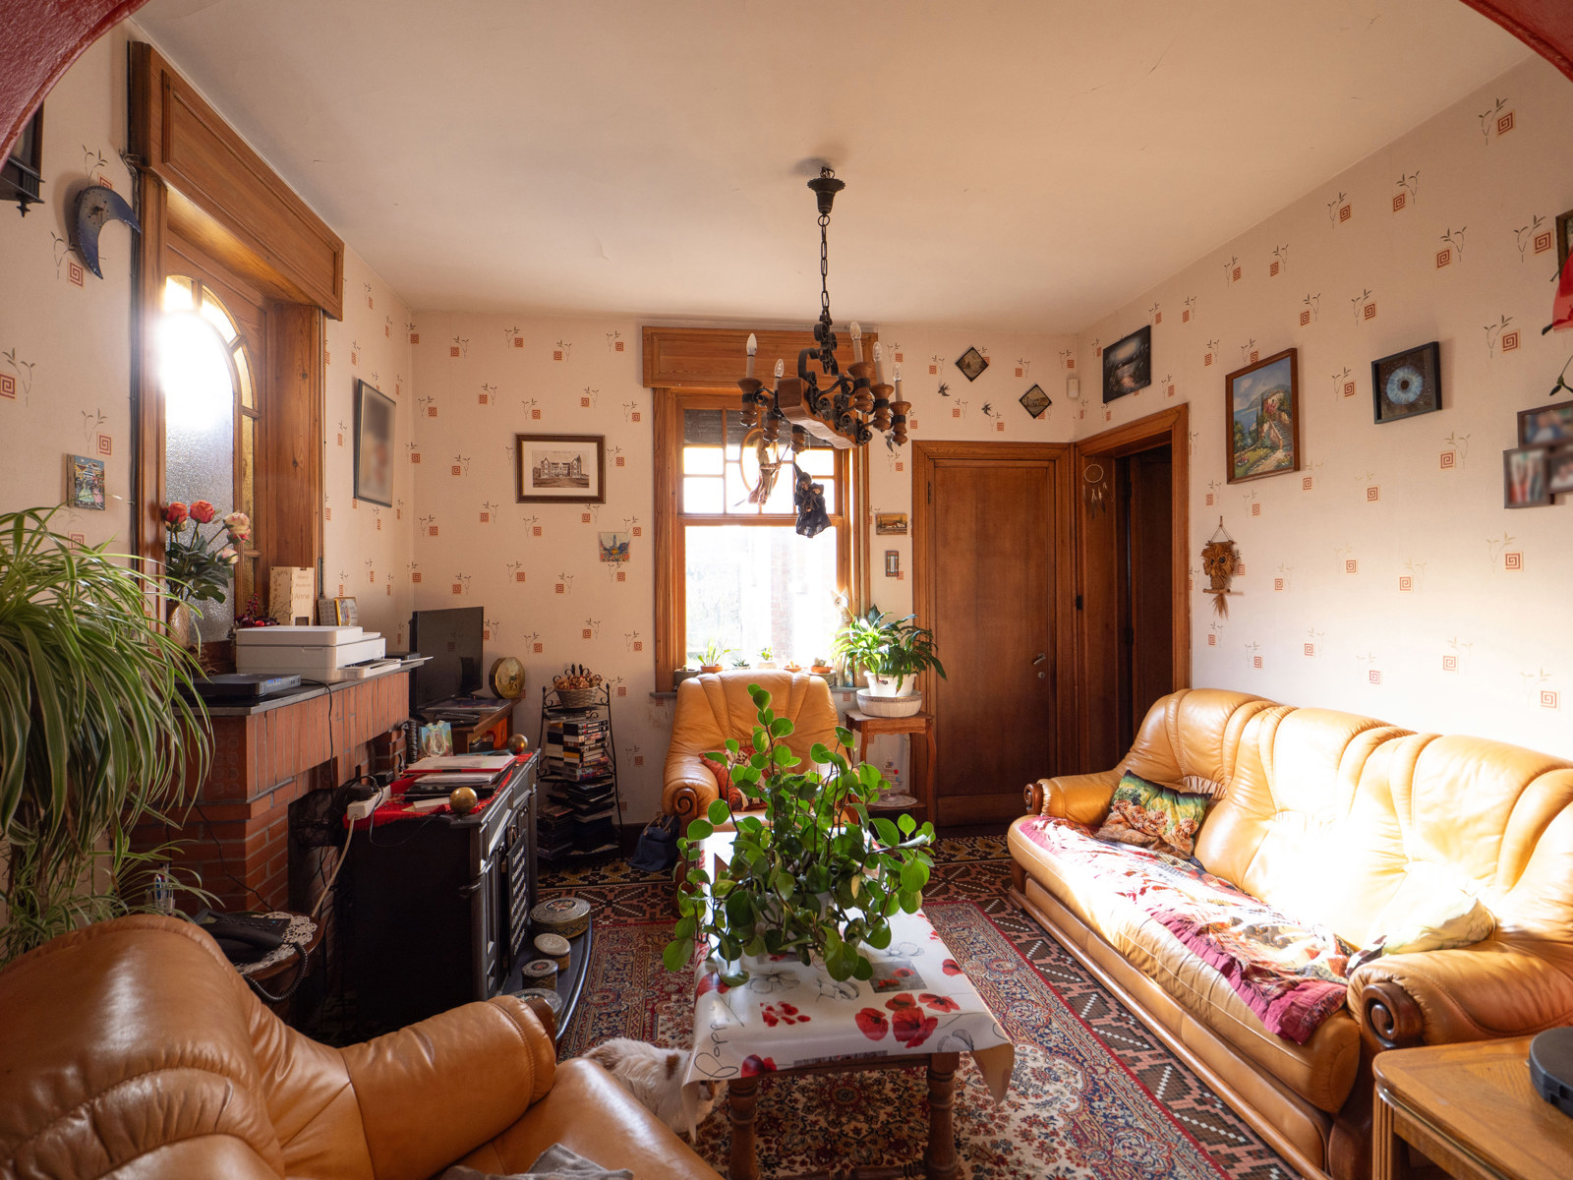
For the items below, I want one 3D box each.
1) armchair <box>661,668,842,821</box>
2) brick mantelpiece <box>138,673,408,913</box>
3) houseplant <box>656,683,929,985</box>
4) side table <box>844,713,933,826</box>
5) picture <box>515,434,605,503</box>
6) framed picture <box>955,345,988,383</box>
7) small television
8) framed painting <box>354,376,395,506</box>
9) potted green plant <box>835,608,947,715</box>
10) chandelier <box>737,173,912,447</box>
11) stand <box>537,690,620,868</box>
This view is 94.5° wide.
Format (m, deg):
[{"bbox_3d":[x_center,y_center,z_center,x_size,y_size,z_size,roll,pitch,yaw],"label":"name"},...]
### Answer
[{"bbox_3d":[-0.128,0.916,3.569,0.936,0.976,0.925,0,0,-8],"label":"armchair"},{"bbox_3d":[-1.581,0.852,2.347,0.382,1.132,1.177,0,0,-8],"label":"brick mantelpiece"},{"bbox_3d":[0.032,0.573,1.901,0.644,0.654,0.563,0,0,0],"label":"houseplant"},{"bbox_3d":[0.570,1.046,4.029,0.453,0.704,0.312,0,0,-8],"label":"side table"},{"bbox_3d":[-1.229,-0.660,3.968,0.475,0.375,0.025,0,0,-8],"label":"picture"},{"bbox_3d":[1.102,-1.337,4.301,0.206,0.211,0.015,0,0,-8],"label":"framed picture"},{"bbox_3d":[-1.520,0.339,3.285,0.161,0.488,0.684,0,0,-2],"label":"small television"},{"bbox_3d":[-1.898,-0.659,3.373,0.025,0.528,0.407,2,0,-8],"label":"framed painting"},{"bbox_3d":[0.543,0.383,3.969,0.573,0.624,0.483,0,0,-8],"label":"potted green plant"},{"bbox_3d":[0.141,-1.006,2.545,0.533,0.976,0.604,0,0,21],"label":"chandelier"},{"bbox_3d":[-1.092,0.928,3.808,0.453,0.966,0.302,0,0,-8],"label":"stand"}]

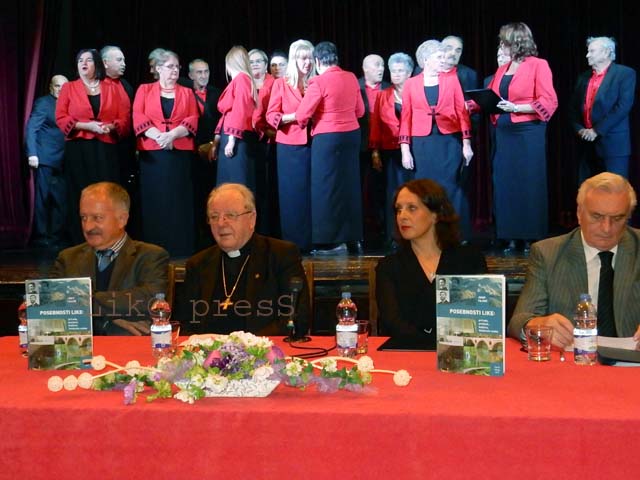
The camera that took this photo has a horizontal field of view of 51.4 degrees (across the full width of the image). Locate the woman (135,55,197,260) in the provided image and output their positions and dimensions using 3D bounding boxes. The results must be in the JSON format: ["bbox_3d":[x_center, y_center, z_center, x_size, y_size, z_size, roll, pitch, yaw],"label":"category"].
[{"bbox_3d":[-1.226,-0.698,5.280,0.530,1.640,0.360,-1,1,-9],"label":"woman"}]

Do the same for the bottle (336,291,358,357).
[{"bbox_3d":[0.084,0.260,2.040,0.066,0.203,0.066,-1,1,0],"label":"bottle"}]

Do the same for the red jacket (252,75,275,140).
[{"bbox_3d":[-0.501,-1.123,5.600,0.500,0.550,0.300,-1,1,-6],"label":"red jacket"}]

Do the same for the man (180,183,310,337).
[{"bbox_3d":[-0.286,0.457,2.457,0.560,1.330,0.760,0,3,5],"label":"man"}]

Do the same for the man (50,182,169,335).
[{"bbox_3d":[-0.797,0.451,2.507,0.530,1.340,0.750,0,3,-6],"label":"man"}]

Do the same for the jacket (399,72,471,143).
[{"bbox_3d":[0.894,-1.035,5.200,0.550,0.540,0.300,-1,1,6],"label":"jacket"}]

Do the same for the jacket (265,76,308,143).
[{"bbox_3d":[-0.240,-1.018,5.234,0.460,0.560,0.320,-3,4,-43],"label":"jacket"}]

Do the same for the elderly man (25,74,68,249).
[{"bbox_3d":[-2.701,-0.811,6.667,0.450,1.673,0.500,2,4,32],"label":"elderly man"}]

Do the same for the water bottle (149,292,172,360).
[{"bbox_3d":[-0.515,0.282,2.168,0.067,0.213,0.067,0,3,0],"label":"water bottle"}]

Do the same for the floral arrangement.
[{"bbox_3d":[-0.223,0.302,1.680,0.890,0.145,0.320,-1,1,2],"label":"floral arrangement"}]

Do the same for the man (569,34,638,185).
[{"bbox_3d":[2.272,-0.773,5.417,0.360,1.726,0.530,-2,4,-34],"label":"man"}]

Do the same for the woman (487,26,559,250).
[{"bbox_3d":[1.508,-0.771,4.980,0.500,1.710,0.420,0,2,38],"label":"woman"}]

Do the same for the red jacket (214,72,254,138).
[{"bbox_3d":[-0.689,-1.071,5.300,0.330,0.530,0.480,-1,1,-9],"label":"red jacket"}]

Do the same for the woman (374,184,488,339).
[{"bbox_3d":[0.400,0.436,2.380,0.480,1.300,0.650,-1,1,7],"label":"woman"}]

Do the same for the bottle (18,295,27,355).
[{"bbox_3d":[-1.001,0.295,2.289,0.067,0.213,0.067,0,3,0],"label":"bottle"}]

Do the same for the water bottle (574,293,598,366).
[{"bbox_3d":[0.749,0.251,1.870,0.066,0.203,0.066,-1,1,0],"label":"water bottle"}]

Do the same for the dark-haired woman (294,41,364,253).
[{"bbox_3d":[0.121,-0.722,5.219,0.500,1.646,0.400,-2,3,-30],"label":"dark-haired woman"}]

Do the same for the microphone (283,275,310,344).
[{"bbox_3d":[-0.085,0.256,2.467,0.105,0.240,0.140,-1,3,-12],"label":"microphone"}]

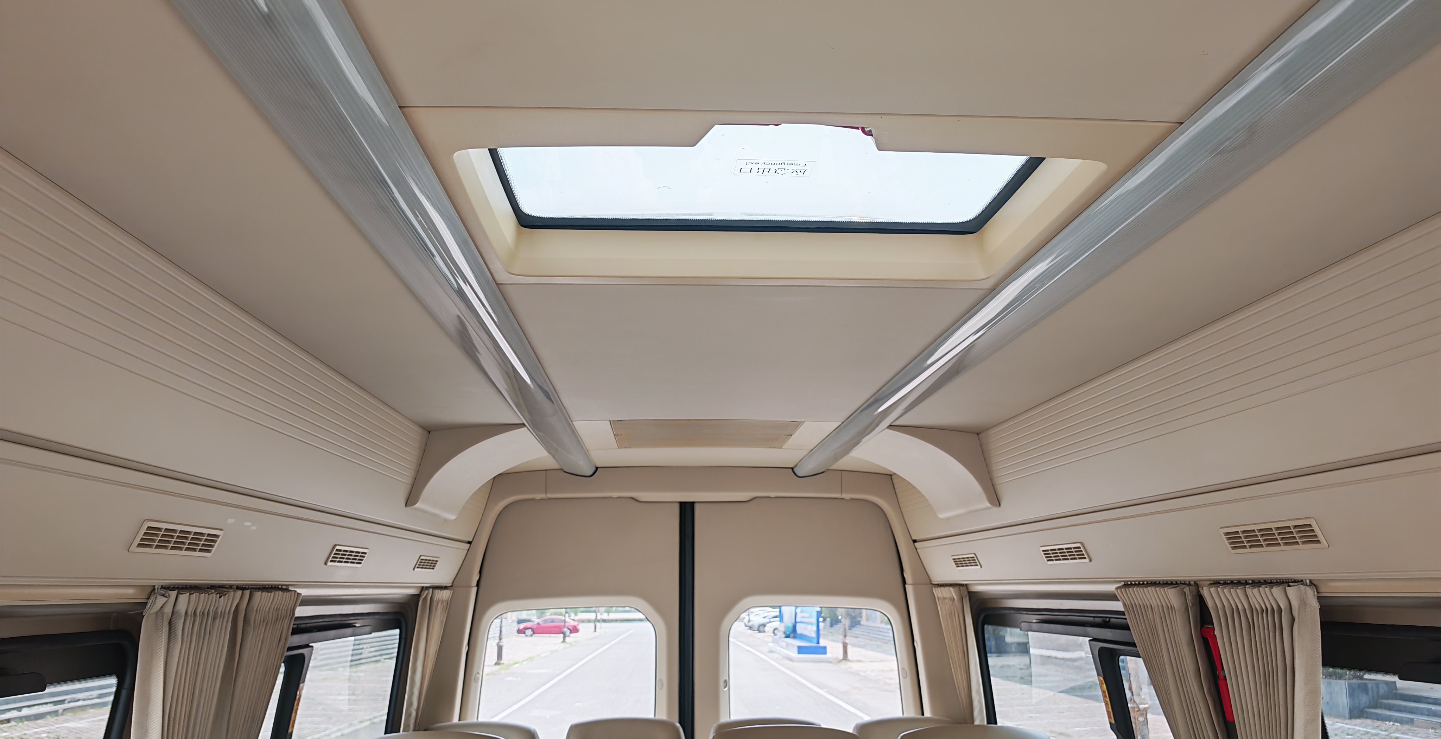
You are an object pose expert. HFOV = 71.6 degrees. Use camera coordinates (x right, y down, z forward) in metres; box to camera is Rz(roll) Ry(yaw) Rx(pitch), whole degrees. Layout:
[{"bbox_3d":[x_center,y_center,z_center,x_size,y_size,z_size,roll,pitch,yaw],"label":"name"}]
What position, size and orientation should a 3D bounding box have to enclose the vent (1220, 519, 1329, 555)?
[{"bbox_3d":[0.818,0.249,1.486,0.020,0.046,0.238,-22,-10,-8],"label":"vent"}]

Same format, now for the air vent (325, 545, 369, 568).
[{"bbox_3d":[-0.810,0.409,2.182,0.020,0.046,0.238,26,-12,2],"label":"air vent"}]

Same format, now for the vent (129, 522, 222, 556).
[{"bbox_3d":[-0.764,0.242,1.415,0.020,0.046,0.238,26,-12,2],"label":"vent"}]

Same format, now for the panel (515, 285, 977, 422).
[{"bbox_3d":[0.006,0.003,1.906,0.680,0.030,1.150,0,-12,-3],"label":"panel"}]

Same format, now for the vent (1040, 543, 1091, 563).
[{"bbox_3d":[0.773,0.414,2.245,0.020,0.046,0.238,-22,-10,-8],"label":"vent"}]

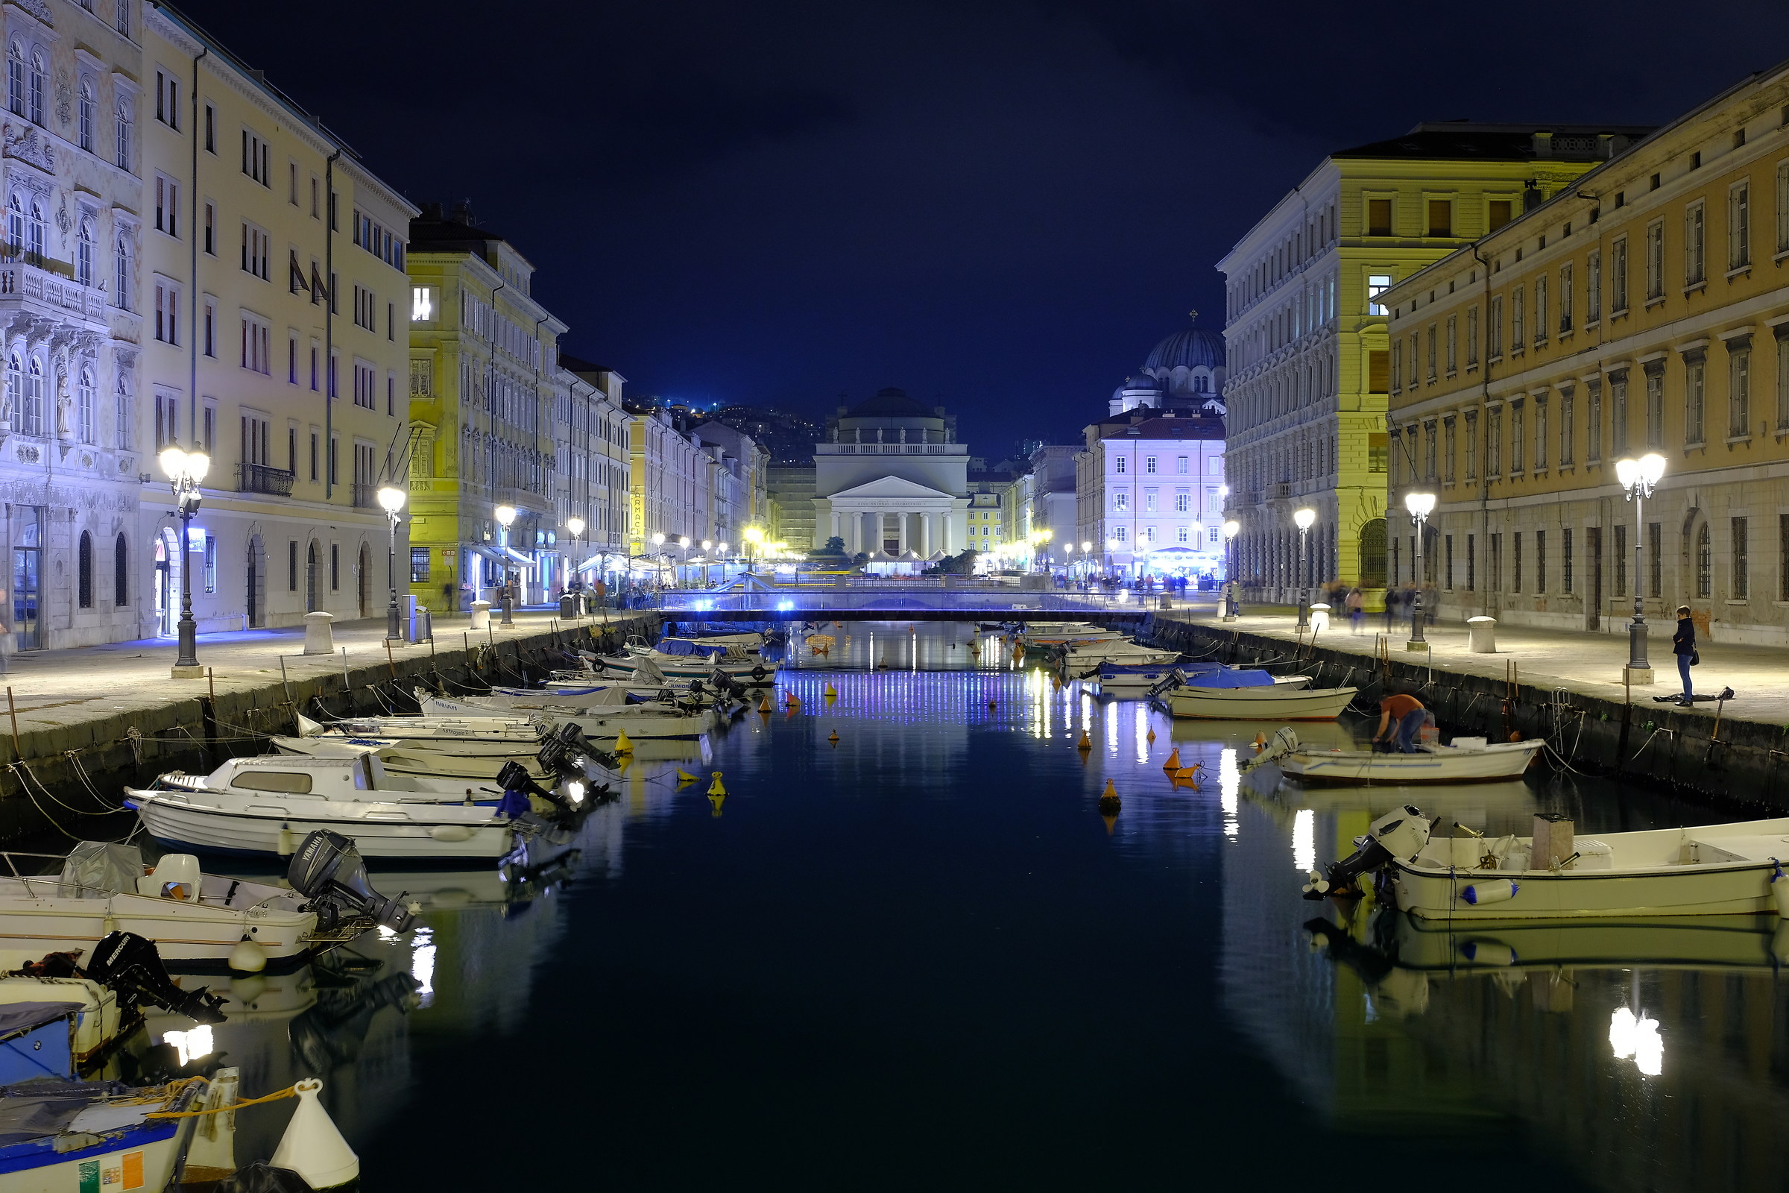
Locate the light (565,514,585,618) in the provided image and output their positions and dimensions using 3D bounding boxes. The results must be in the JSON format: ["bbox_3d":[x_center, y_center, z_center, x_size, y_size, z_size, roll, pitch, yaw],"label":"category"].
[{"bbox_3d":[-15.400,-1.325,98.691,0.880,4.800,0.880,0,1,0],"label":"light"}]

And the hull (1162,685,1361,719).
[{"bbox_3d":[10.091,2.885,56.042,5.300,0.920,2.000,0,1,0],"label":"hull"}]

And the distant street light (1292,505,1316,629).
[{"bbox_3d":[15.705,-1.081,78.000,0.950,4.950,0.900,0,0,0],"label":"distant street light"}]

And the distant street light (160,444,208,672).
[{"bbox_3d":[-15.199,-0.810,43.700,1.050,5.000,1.000,0,0,0],"label":"distant street light"}]

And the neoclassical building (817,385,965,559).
[{"bbox_3d":[-0.600,-20.000,357.000,26.500,34.000,46.000,0,0,0],"label":"neoclassical building"}]

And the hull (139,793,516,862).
[{"bbox_3d":[-7.984,3.192,28.644,5.650,0.930,2.000,0,1,0],"label":"hull"}]

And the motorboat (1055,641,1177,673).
[{"bbox_3d":[8.919,2.363,81.000,4.800,1.250,1.800,0,0,0],"label":"motorboat"}]

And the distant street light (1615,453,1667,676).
[{"bbox_3d":[15.284,-0.660,41.800,1.050,4.950,1.000,0,0,0],"label":"distant street light"}]

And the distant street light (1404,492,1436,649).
[{"bbox_3d":[15.830,-0.764,61.595,0.920,4.800,0.920,0,1,0],"label":"distant street light"}]

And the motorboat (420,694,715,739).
[{"bbox_3d":[-7.859,2.787,49.391,7.000,1.100,2.300,0,1,0],"label":"motorboat"}]

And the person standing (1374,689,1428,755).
[{"bbox_3d":[9.817,2.583,39.637,1.050,1.250,0.600,0,1,0],"label":"person standing"}]

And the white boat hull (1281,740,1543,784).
[{"bbox_3d":[10.101,3.148,39.694,5.020,0.820,1.900,0,1,0],"label":"white boat hull"}]

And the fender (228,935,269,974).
[{"bbox_3d":[-6.379,3.512,20.148,0.380,0.380,0.380,0,1,0],"label":"fender"}]

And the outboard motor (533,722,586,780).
[{"bbox_3d":[-5.376,2.835,34.000,1.300,0.600,0.420,38,0,0],"label":"outboard motor"}]

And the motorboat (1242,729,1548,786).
[{"bbox_3d":[9.726,3.032,39.693,5.770,1.050,1.900,0,1,0],"label":"motorboat"}]

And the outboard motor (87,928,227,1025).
[{"bbox_3d":[-6.091,3.148,16.800,1.120,0.550,0.400,37,0,0],"label":"outboard motor"}]

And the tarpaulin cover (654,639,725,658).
[{"bbox_3d":[-7.707,1.900,77.131,2.600,0.650,1.800,0,1,0],"label":"tarpaulin cover"}]

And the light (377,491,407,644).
[{"bbox_3d":[-15.174,-0.995,61.700,0.950,4.950,0.900,0,0,0],"label":"light"}]

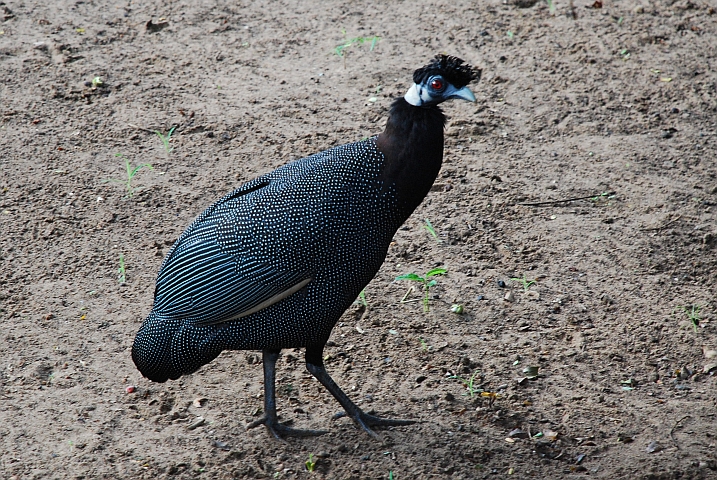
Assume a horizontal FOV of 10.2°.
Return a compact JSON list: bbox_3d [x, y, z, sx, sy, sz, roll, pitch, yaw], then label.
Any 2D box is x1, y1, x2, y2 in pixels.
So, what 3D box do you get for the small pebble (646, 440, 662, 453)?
[{"bbox_3d":[0.338,0.234,4.594,0.018,0.010,0.014,0,23,0],"label":"small pebble"}]

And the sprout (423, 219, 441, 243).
[{"bbox_3d":[0.094,-0.012,5.162,0.023,0.030,0.016,0,23,0],"label":"sprout"}]

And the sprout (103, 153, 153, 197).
[{"bbox_3d":[-0.304,-0.085,5.307,0.066,0.055,0.040,0,23,0],"label":"sprout"}]

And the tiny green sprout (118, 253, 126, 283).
[{"bbox_3d":[-0.295,0.034,5.040,0.010,0.038,0.011,0,23,0],"label":"tiny green sprout"}]

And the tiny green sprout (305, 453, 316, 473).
[{"bbox_3d":[-0.054,0.251,4.538,0.013,0.022,0.012,0,23,0],"label":"tiny green sprout"}]

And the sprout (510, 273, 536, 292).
[{"bbox_3d":[0.205,0.054,5.014,0.032,0.022,0.026,0,23,0],"label":"sprout"}]

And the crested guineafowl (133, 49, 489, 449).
[{"bbox_3d":[-0.060,0.006,4.563,0.390,0.455,0.190,3,23,7],"label":"crested guineafowl"}]

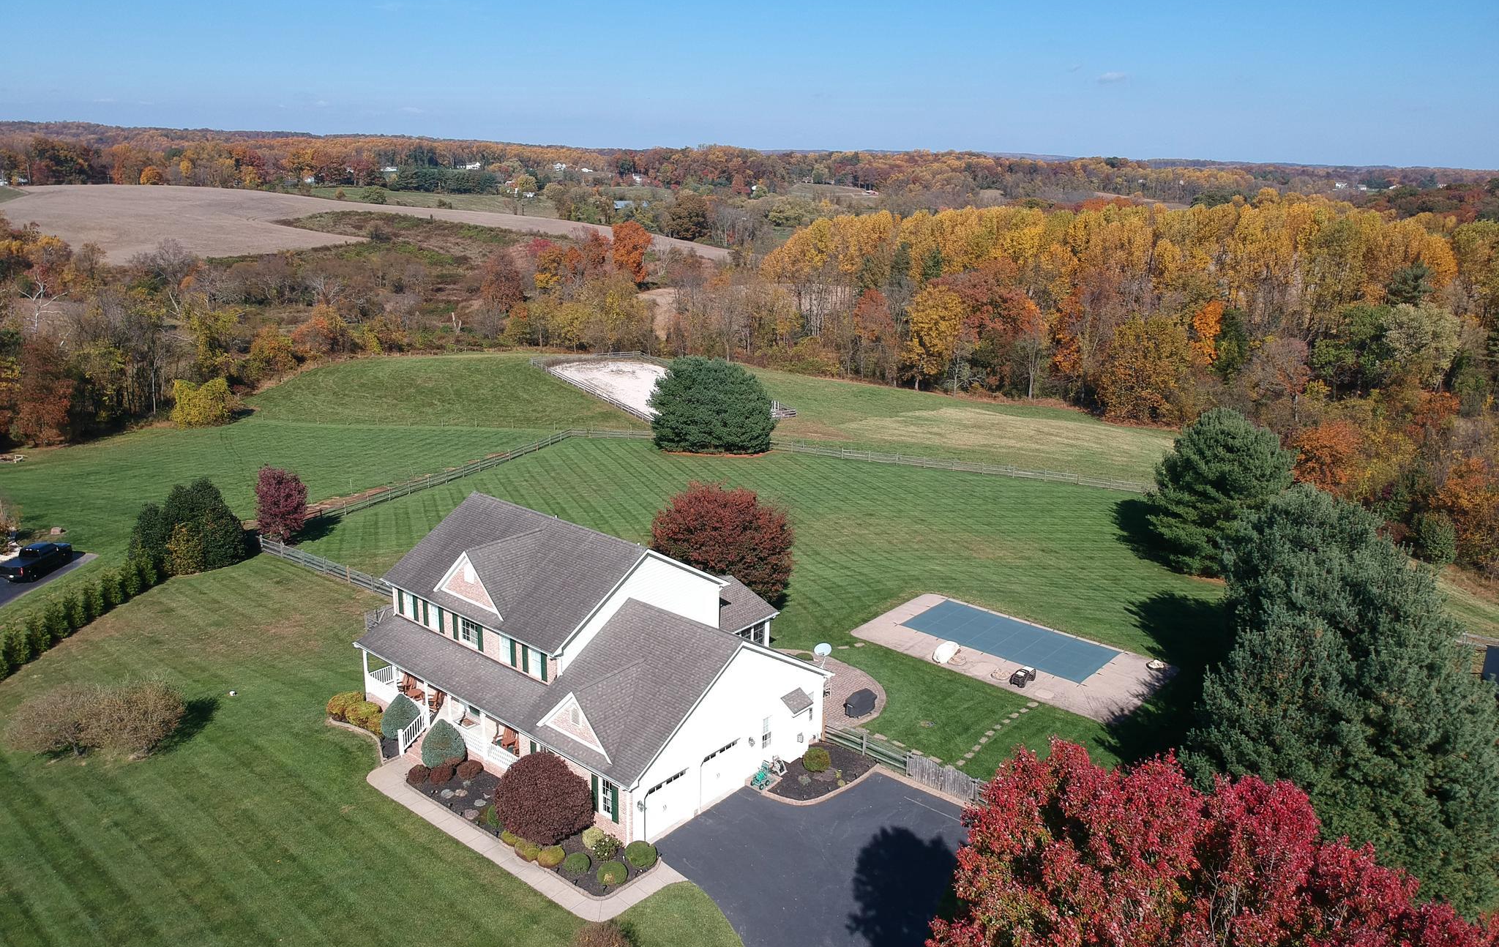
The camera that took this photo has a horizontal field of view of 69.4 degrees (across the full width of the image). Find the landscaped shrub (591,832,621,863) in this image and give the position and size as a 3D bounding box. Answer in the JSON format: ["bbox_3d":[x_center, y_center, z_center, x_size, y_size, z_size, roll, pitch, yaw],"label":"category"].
[{"bbox_3d":[-5.503,14.329,41.523,1.168,1.001,1.168,1,15,0],"label":"landscaped shrub"}]

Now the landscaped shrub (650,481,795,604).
[{"bbox_3d":[-1.642,4.396,67.412,8.998,7.997,8.998,1,15,0],"label":"landscaped shrub"}]

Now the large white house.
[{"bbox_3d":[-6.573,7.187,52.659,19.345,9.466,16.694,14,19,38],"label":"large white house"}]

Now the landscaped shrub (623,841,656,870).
[{"bbox_3d":[-4.128,14.469,41.029,1.198,1.056,1.198,1,15,0],"label":"landscaped shrub"}]

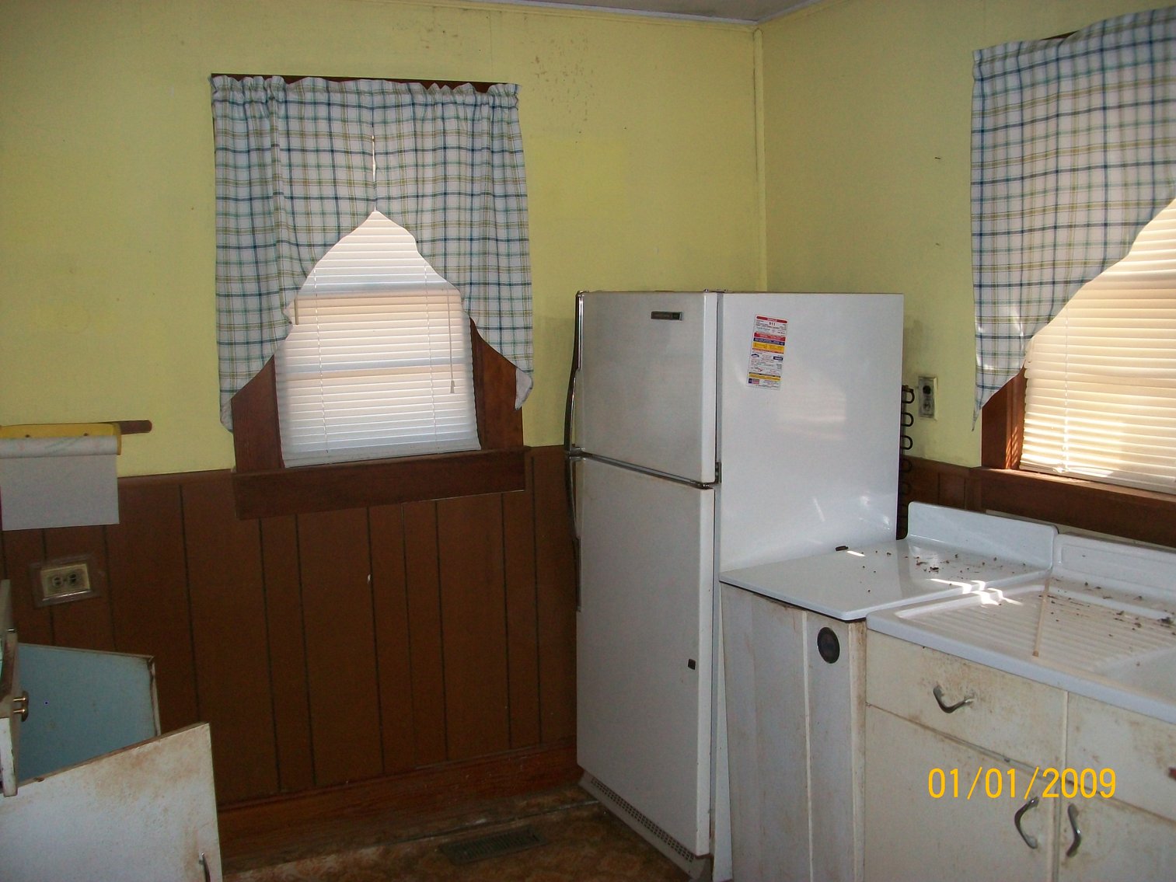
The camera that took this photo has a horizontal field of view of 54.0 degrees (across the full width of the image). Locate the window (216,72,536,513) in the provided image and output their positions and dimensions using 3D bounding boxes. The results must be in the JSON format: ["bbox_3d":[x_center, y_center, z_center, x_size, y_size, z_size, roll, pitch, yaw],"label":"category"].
[{"bbox_3d":[-0.623,-0.436,3.473,0.906,1.262,0.110,-4,6,-23],"label":"window"}]

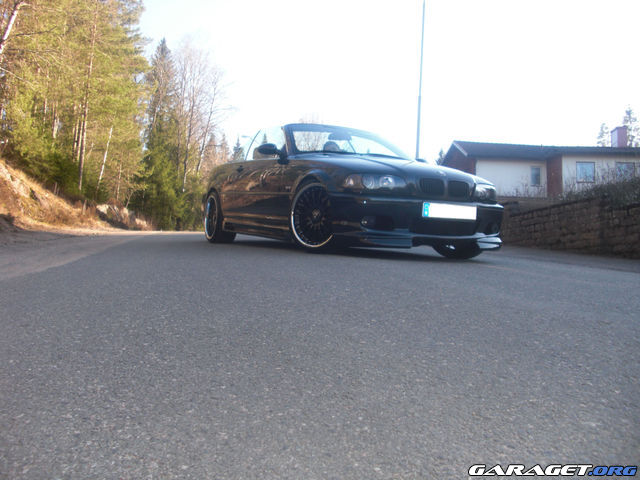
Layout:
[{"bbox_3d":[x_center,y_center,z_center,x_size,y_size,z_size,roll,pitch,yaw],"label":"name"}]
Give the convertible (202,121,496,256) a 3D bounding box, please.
[{"bbox_3d":[0.021,-0.541,7.205,1.800,1.320,4.500,3,0,-28],"label":"convertible"}]

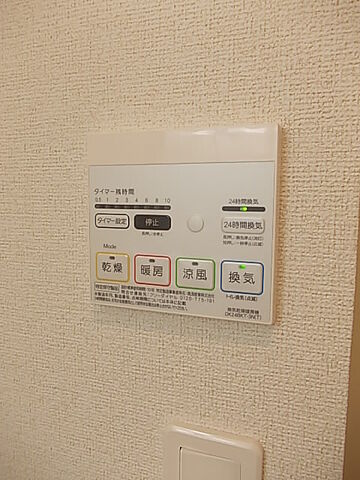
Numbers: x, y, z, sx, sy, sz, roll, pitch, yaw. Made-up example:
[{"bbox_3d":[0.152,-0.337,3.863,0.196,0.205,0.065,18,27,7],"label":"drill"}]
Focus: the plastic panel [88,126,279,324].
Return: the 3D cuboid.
[{"bbox_3d":[-0.001,-0.012,0.265,0.130,0.122,0.017,2,6,18],"label":"plastic panel"}]

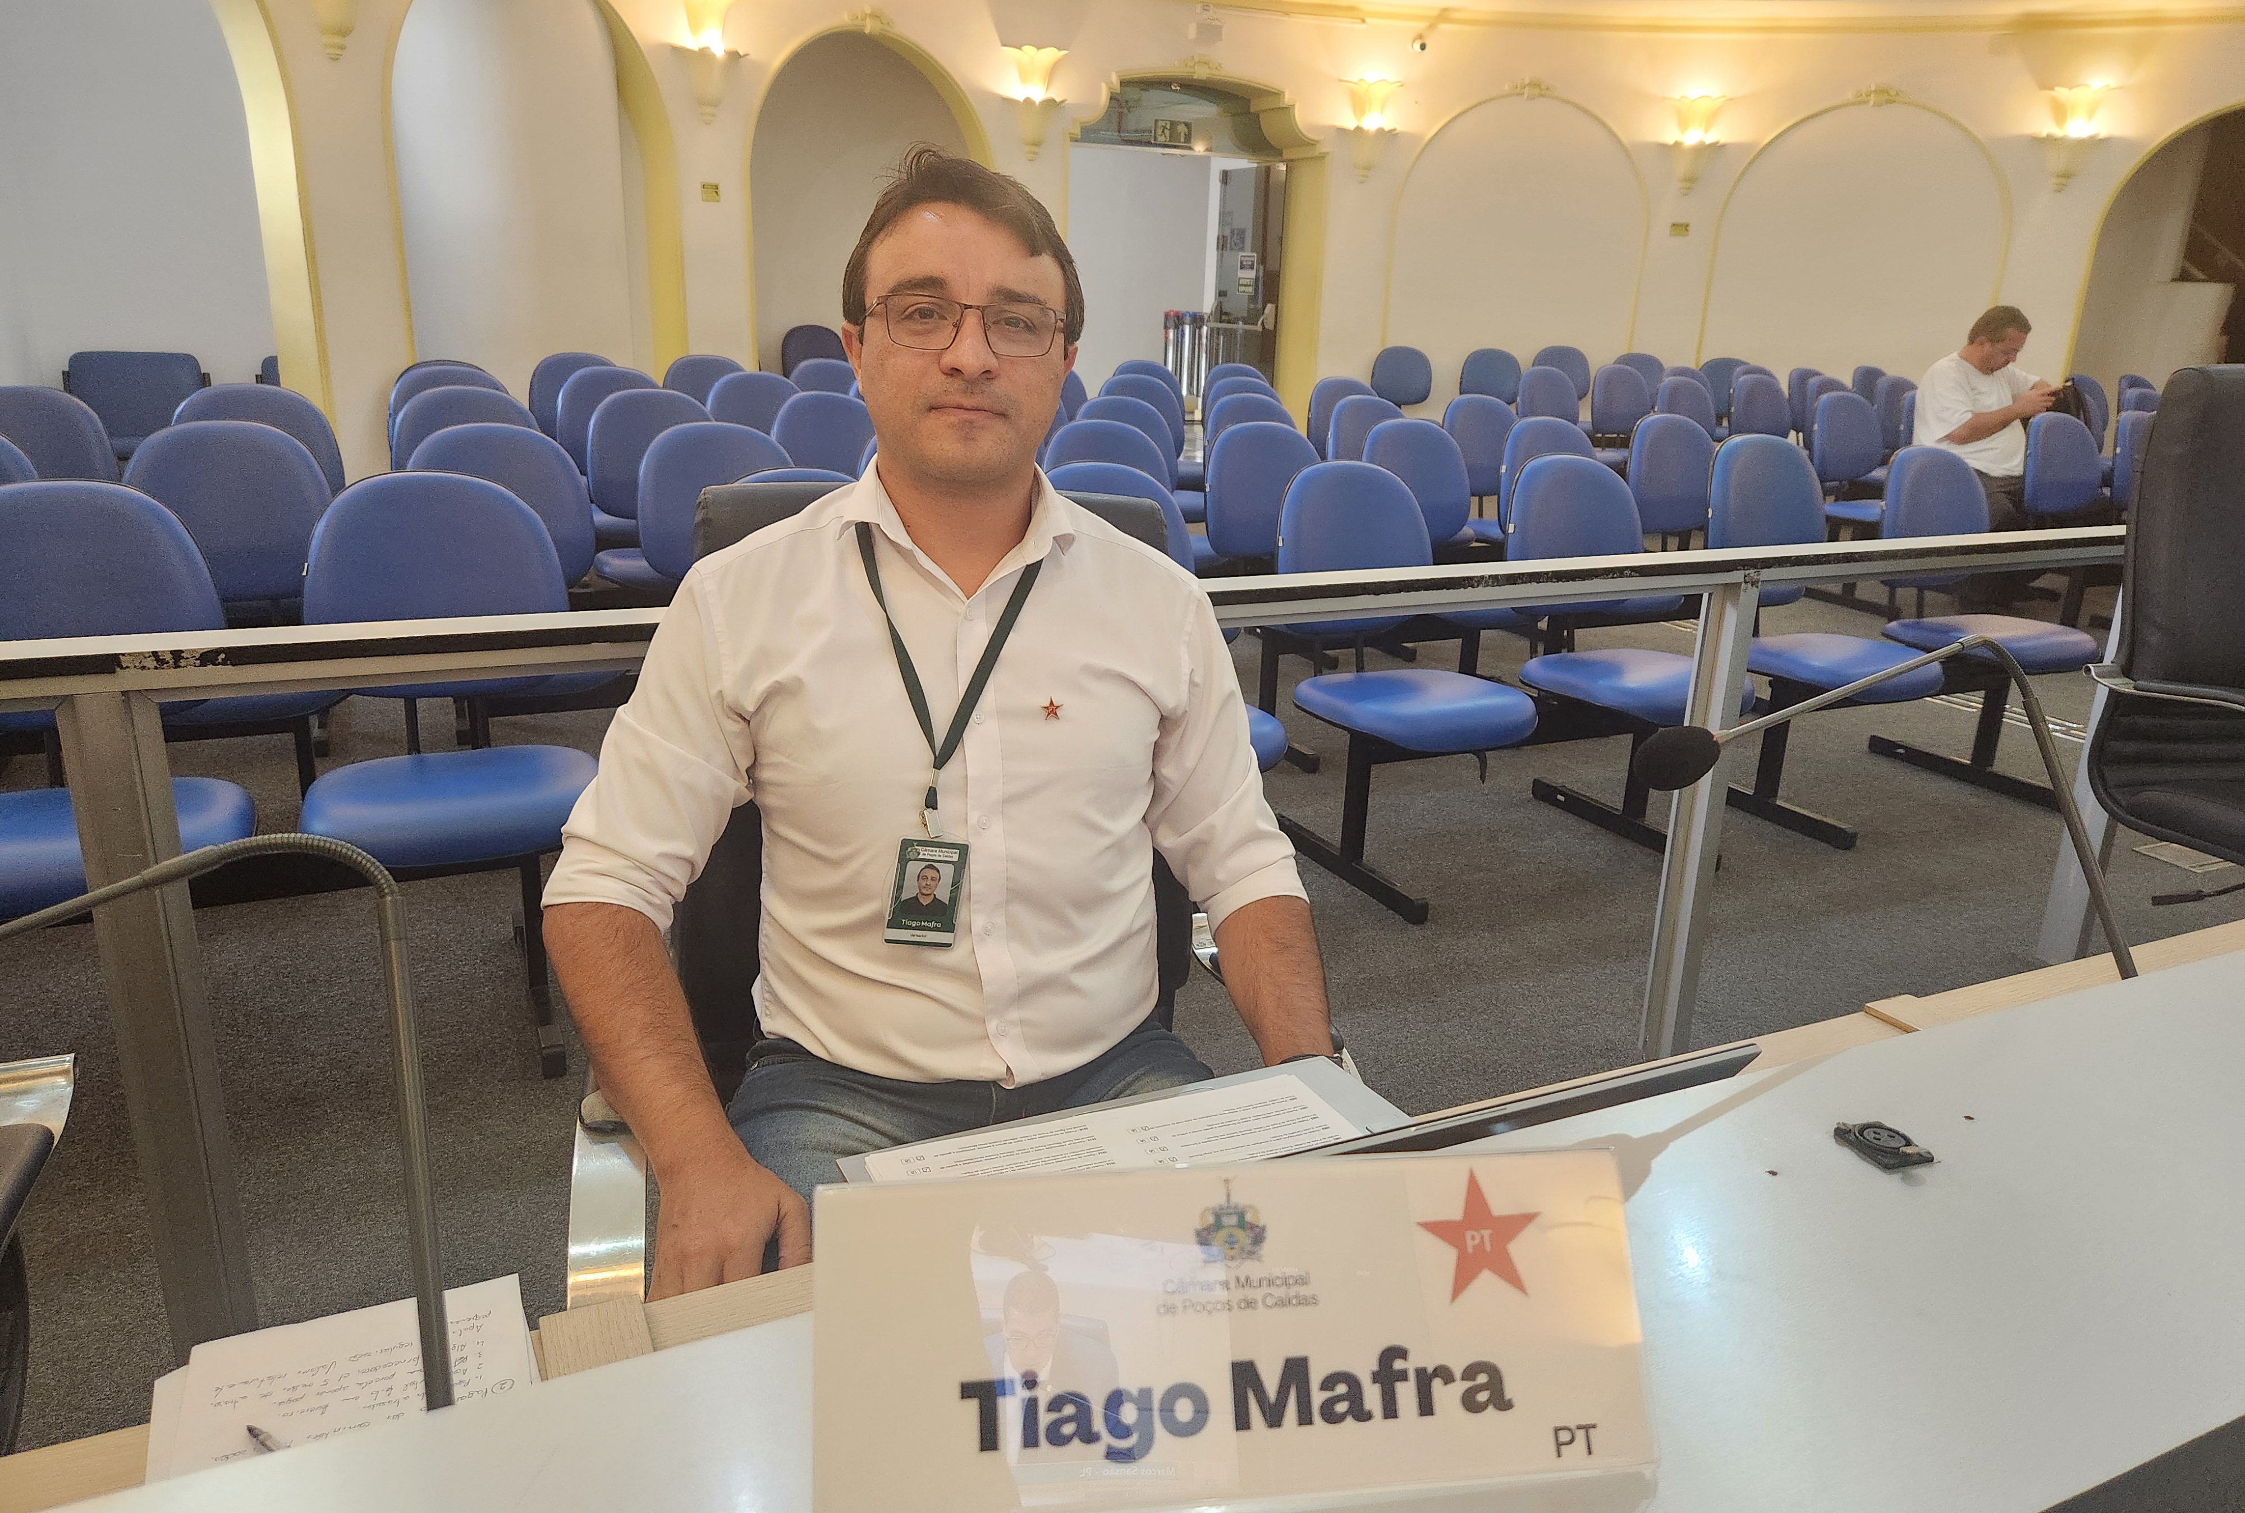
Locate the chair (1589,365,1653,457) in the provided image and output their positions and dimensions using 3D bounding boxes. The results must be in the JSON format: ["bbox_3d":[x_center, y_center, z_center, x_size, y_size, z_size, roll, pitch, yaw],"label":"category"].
[{"bbox_3d":[3.020,-1.760,8.676,0.480,0.910,0.560,-7,19,-26],"label":"chair"}]

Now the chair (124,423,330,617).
[{"bbox_3d":[-1.929,-0.225,3.235,0.480,0.910,0.560,-5,19,-21],"label":"chair"}]

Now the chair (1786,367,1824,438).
[{"bbox_3d":[4.481,-1.985,9.452,0.475,0.874,0.580,-6,19,-24],"label":"chair"}]

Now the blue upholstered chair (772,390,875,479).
[{"bbox_3d":[-0.838,-0.678,4.704,0.450,0.906,0.570,-7,19,-26],"label":"blue upholstered chair"}]

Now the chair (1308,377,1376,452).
[{"bbox_3d":[1.108,-1.200,6.590,0.475,0.874,0.580,-6,19,-24],"label":"chair"}]

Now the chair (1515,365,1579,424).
[{"bbox_3d":[2.507,-1.693,8.409,0.480,0.910,0.560,-7,19,-26],"label":"chair"}]

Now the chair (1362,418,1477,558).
[{"bbox_3d":[0.995,-0.553,4.531,0.450,0.906,0.570,-7,19,-27],"label":"chair"}]

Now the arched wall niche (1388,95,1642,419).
[{"bbox_3d":[2.751,-3.268,10.537,1.814,2.647,0.150,1,17,-3],"label":"arched wall niche"}]

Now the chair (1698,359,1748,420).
[{"bbox_3d":[4.147,-2.329,10.512,0.475,0.874,0.580,8,18,18],"label":"chair"}]

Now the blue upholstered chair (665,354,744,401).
[{"bbox_3d":[-1.784,-1.301,6.601,0.475,0.874,0.580,-6,19,-23],"label":"blue upholstered chair"}]

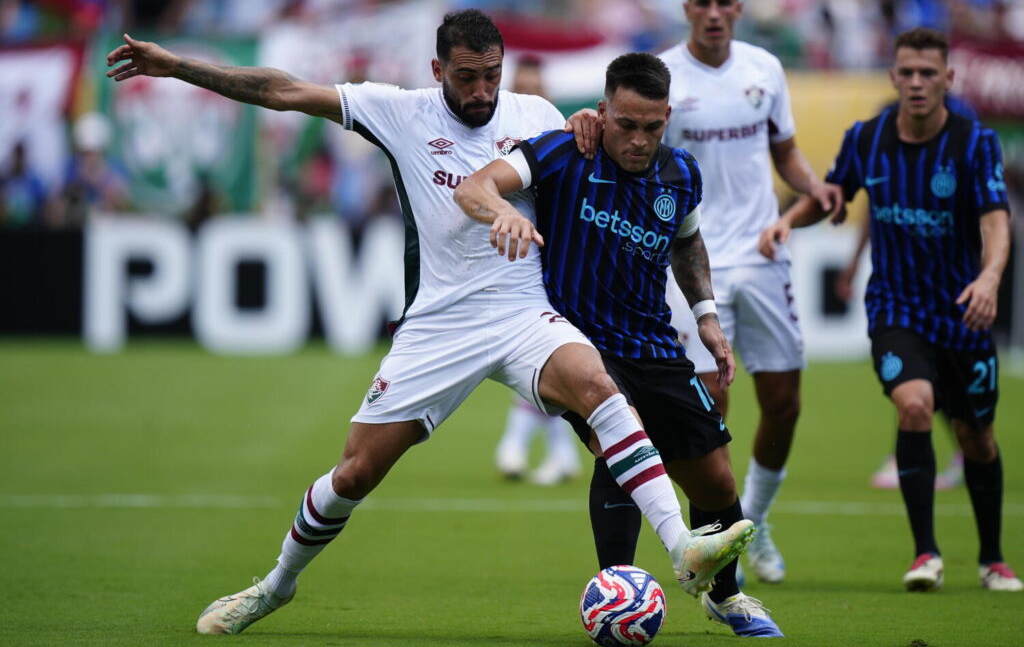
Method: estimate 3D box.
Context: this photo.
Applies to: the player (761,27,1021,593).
[{"bbox_3d":[1.158,-0.043,34.800,0.720,1.730,0.520,0,1,11],"label":"player"}]

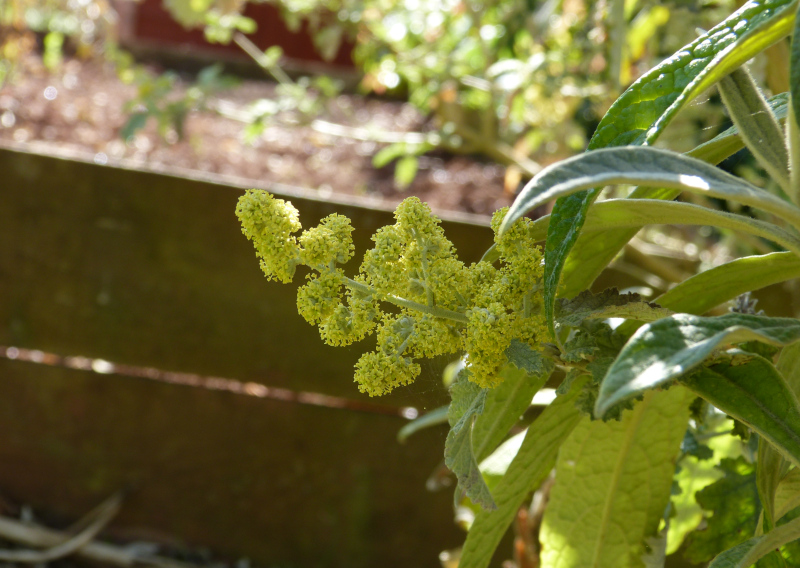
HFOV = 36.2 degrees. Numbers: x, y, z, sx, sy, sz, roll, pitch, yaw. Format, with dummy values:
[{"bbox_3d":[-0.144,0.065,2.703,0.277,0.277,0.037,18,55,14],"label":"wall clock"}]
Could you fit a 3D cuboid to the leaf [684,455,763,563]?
[{"bbox_3d":[0.151,0.105,0.570,0.040,0.051,0.024,11,16,11],"label":"leaf"}]

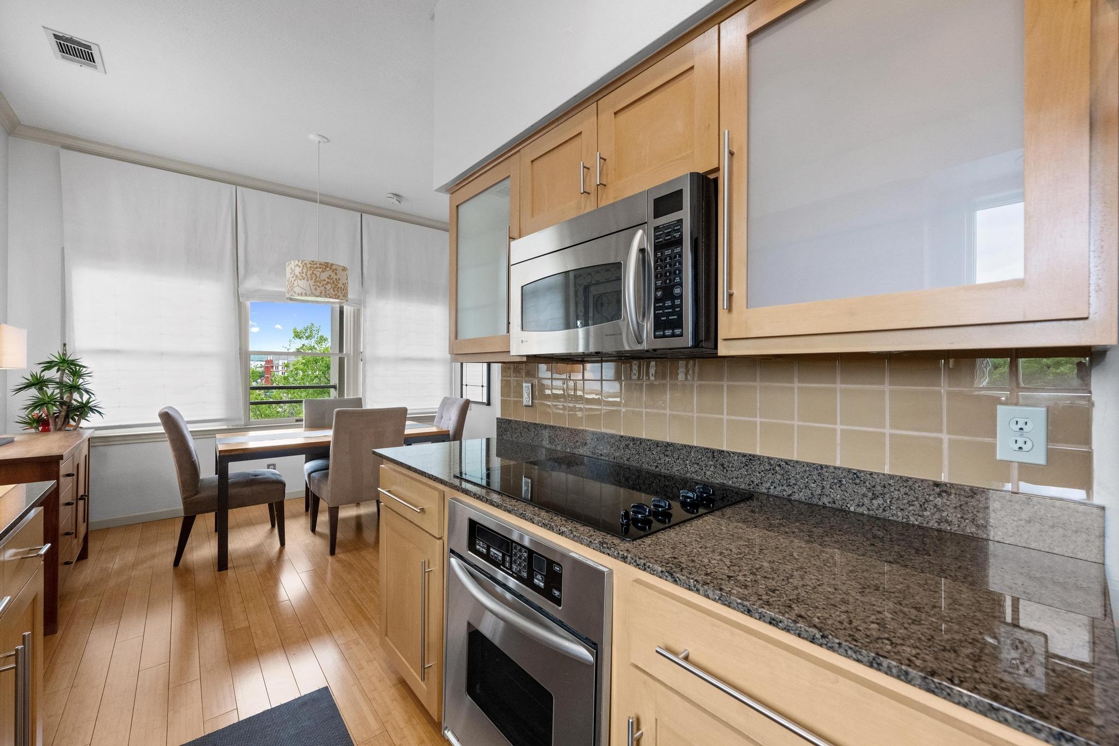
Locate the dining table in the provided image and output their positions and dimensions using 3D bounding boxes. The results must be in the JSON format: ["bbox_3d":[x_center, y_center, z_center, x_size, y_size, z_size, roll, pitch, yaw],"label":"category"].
[{"bbox_3d":[-1.867,0.880,3.645,1.560,0.763,0.920,0,0,-39],"label":"dining table"}]

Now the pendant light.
[{"bbox_3d":[-1.897,-1.209,3.430,0.430,1.273,0.430,0,0,-39],"label":"pendant light"}]

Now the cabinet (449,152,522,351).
[{"bbox_3d":[-0.208,-0.455,1.955,0.335,0.800,0.560,0,0,-41],"label":"cabinet"}]

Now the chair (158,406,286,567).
[{"bbox_3d":[-2.437,0.754,3.183,0.670,1.015,0.500,0,0,-37],"label":"chair"}]

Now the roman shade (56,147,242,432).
[{"bbox_3d":[-3.380,-0.637,3.672,1.090,2.150,0.060,0,0,-39],"label":"roman shade"}]

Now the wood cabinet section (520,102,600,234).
[{"bbox_3d":[0.108,-0.647,1.544,0.330,0.325,0.384,0,0,-42],"label":"wood cabinet section"}]

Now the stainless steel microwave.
[{"bbox_3d":[0.209,-0.271,1.434,0.400,0.415,0.760,0,0,-41],"label":"stainless steel microwave"}]

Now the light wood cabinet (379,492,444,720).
[{"bbox_3d":[-0.364,0.815,1.903,0.610,0.840,0.610,0,0,-41],"label":"light wood cabinet"}]

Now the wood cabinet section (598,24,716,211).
[{"bbox_3d":[0.364,-0.646,1.257,0.330,0.325,0.385,0,0,-42],"label":"wood cabinet section"}]

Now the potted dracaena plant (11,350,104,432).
[{"bbox_3d":[-3.522,0.130,3.069,0.430,0.610,0.430,0,0,-39],"label":"potted dracaena plant"}]

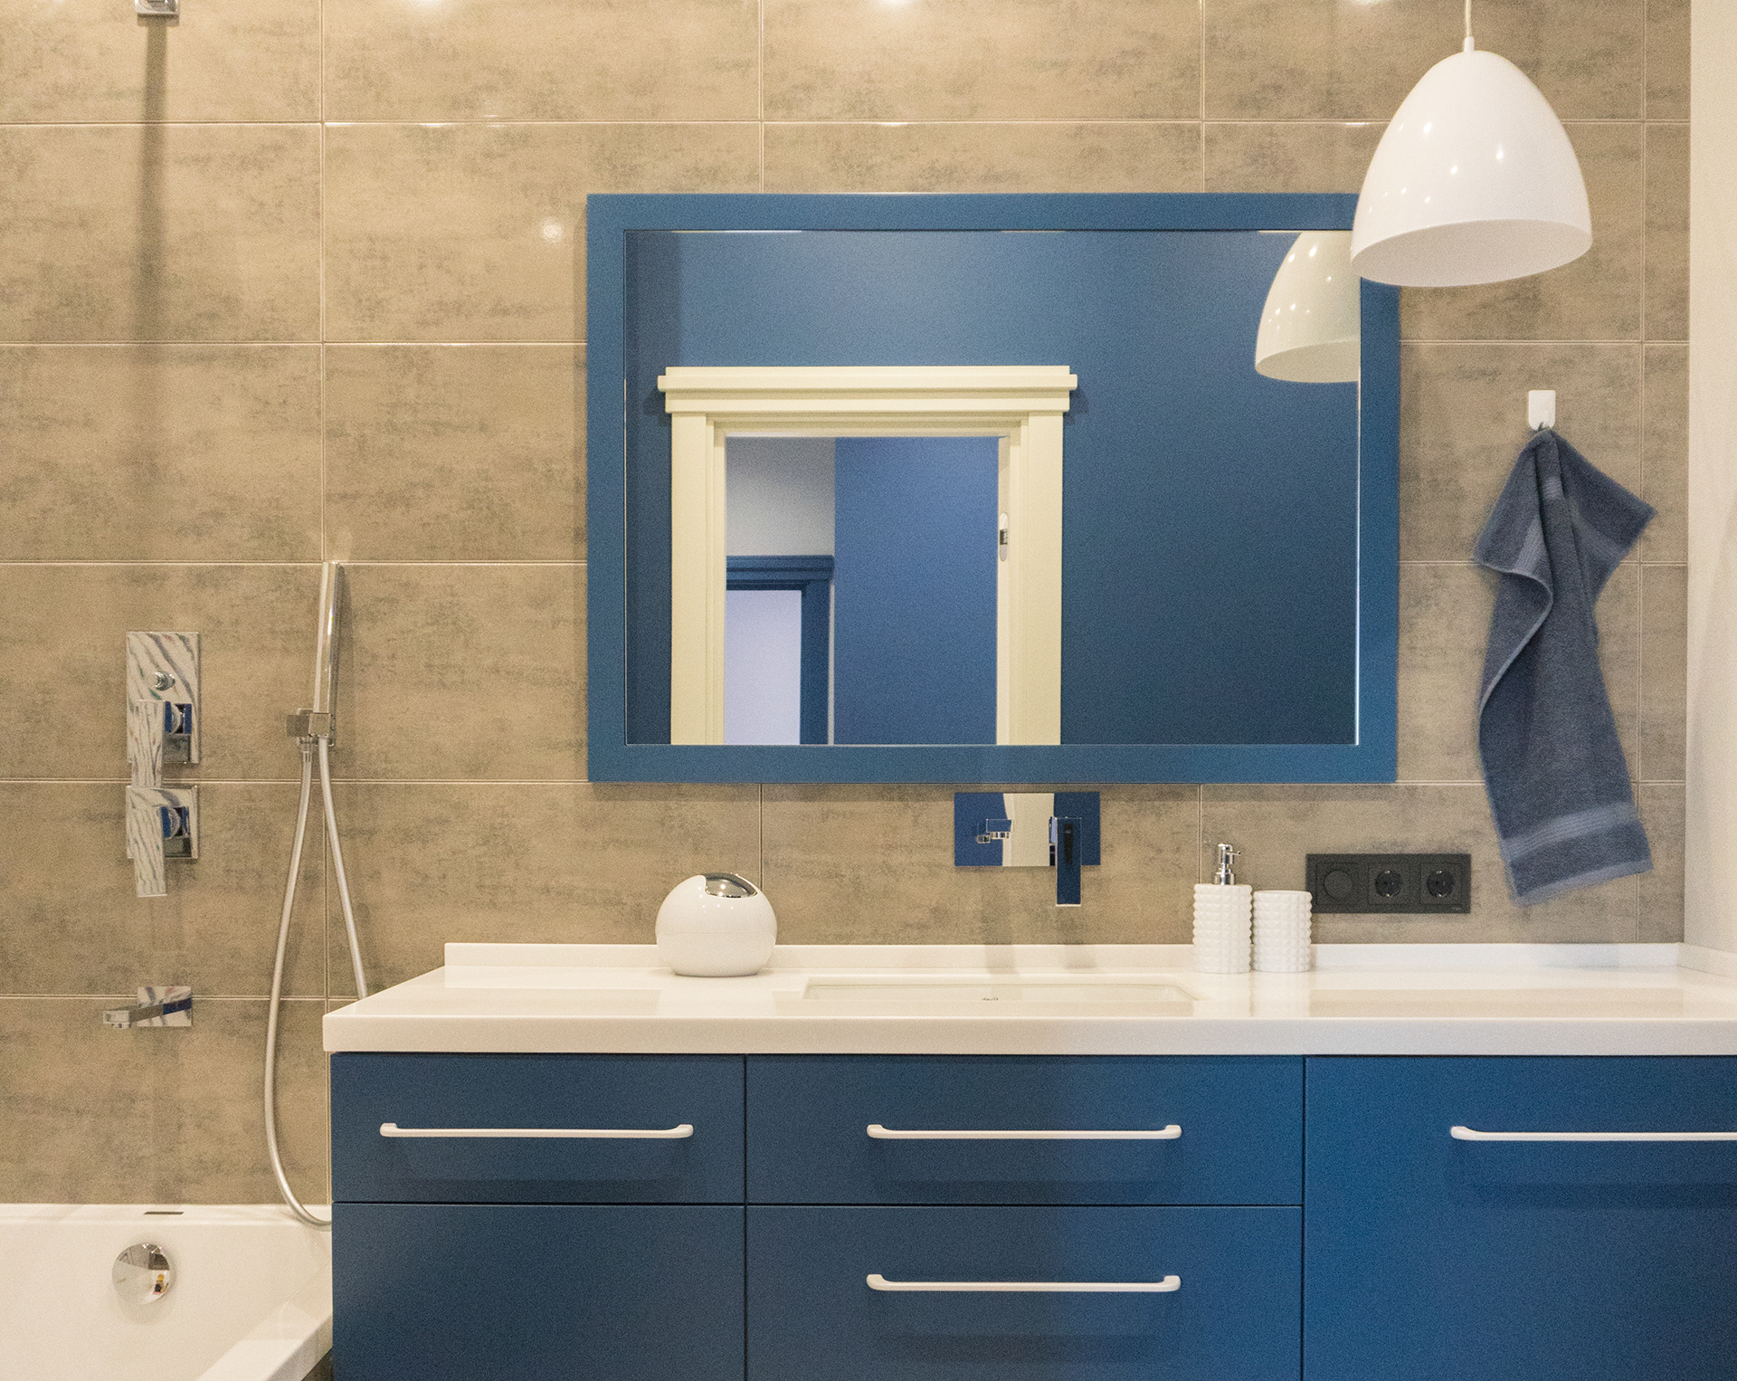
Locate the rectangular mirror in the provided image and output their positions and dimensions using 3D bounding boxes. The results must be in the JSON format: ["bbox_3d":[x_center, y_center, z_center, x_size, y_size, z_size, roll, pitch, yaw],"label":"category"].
[{"bbox_3d":[0.168,-0.271,2.360,1.097,0.797,0.030,0,0,0],"label":"rectangular mirror"}]

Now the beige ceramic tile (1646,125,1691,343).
[{"bbox_3d":[1.088,-0.622,2.373,0.063,0.299,0.015,0,0,0],"label":"beige ceramic tile"}]

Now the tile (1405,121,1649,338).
[{"bbox_3d":[0.758,-0.626,2.382,0.600,0.300,0.010,0,0,0],"label":"tile"}]

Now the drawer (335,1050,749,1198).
[{"bbox_3d":[-0.353,0.468,2.045,0.441,0.155,0.380,0,0,0],"label":"drawer"}]

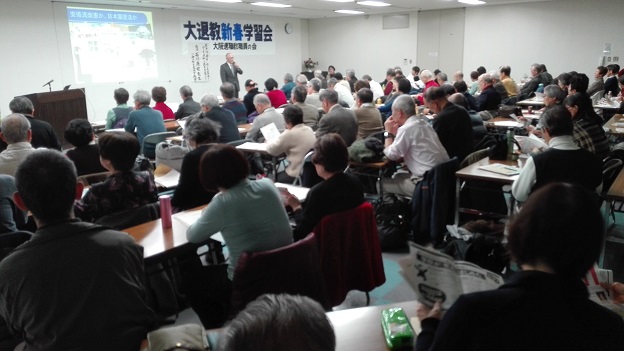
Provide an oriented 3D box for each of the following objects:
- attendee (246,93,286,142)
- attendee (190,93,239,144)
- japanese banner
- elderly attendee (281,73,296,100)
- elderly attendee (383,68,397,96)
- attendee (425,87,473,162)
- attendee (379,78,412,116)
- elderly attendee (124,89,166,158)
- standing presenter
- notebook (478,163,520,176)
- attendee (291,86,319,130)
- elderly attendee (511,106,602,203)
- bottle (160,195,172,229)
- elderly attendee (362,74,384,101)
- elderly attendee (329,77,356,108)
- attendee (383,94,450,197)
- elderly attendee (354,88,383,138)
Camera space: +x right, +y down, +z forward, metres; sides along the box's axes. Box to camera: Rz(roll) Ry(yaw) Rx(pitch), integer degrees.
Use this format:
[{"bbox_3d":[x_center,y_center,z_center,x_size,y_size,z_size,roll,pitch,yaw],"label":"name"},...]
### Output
[{"bbox_3d":[-0.591,-0.376,5.327,0.700,1.180,0.480,12,20,41],"label":"attendee"},{"bbox_3d":[-1.080,-0.265,4.793,0.800,1.219,0.520,14,21,43],"label":"attendee"},{"bbox_3d":[-2.015,-3.510,11.374,0.020,0.840,2.930,12,20,41],"label":"japanese banner"},{"bbox_3d":[-0.596,-1.632,9.945,0.700,1.250,0.460,12,20,41],"label":"elderly attendee"},{"bbox_3d":[1.769,-1.868,10.526,0.700,1.250,0.460,12,20,41],"label":"elderly attendee"},{"bbox_3d":[1.230,-0.211,4.334,0.850,1.271,0.520,11,19,38],"label":"attendee"},{"bbox_3d":[1.319,-0.847,6.916,0.800,1.228,0.480,11,19,36],"label":"attendee"},{"bbox_3d":[-1.883,-0.337,5.069,0.520,1.244,0.800,-14,20,-40],"label":"elderly attendee"},{"bbox_3d":[-1.724,-1.747,9.514,0.520,1.651,0.360,-11,18,-34],"label":"standing presenter"},{"bbox_3d":[1.478,-0.046,3.454,0.230,0.020,0.280,-11,18,-35],"label":"notebook"},{"bbox_3d":[-0.228,-0.572,5.993,0.700,1.230,0.470,12,20,41],"label":"attendee"},{"bbox_3d":[1.731,0.108,3.331,0.530,1.252,0.800,-10,17,-29],"label":"elderly attendee"},{"bbox_3d":[-0.808,0.203,2.480,0.067,0.190,0.067,-1,15,0],"label":"bottle"},{"bbox_3d":[1.060,-1.171,8.135,0.800,1.223,0.480,12,20,38],"label":"elderly attendee"},{"bbox_3d":[0.433,-1.325,8.838,0.700,1.180,0.460,12,20,41],"label":"elderly attendee"},{"bbox_3d":[0.834,-0.041,3.917,0.850,1.259,0.500,11,19,36],"label":"attendee"},{"bbox_3d":[0.537,-0.399,5.180,0.500,1.219,0.780,-14,20,-40],"label":"elderly attendee"}]

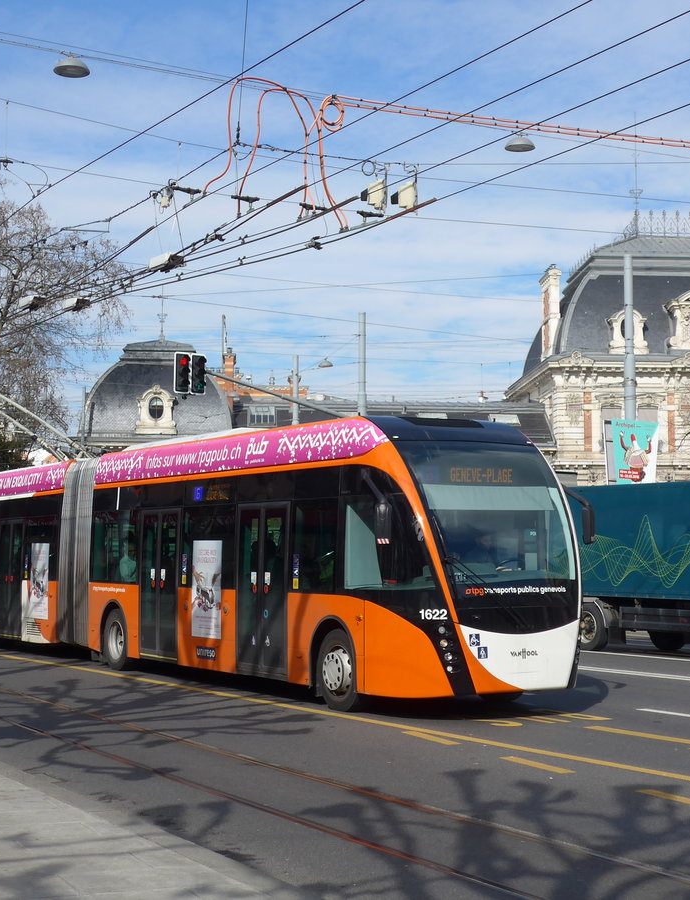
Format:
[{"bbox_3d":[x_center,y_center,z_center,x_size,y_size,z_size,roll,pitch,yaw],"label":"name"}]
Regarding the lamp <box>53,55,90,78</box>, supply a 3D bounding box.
[{"bbox_3d":[-3.147,-4.461,17.607,0.420,0.210,0.420,0,-4,0],"label":"lamp"}]

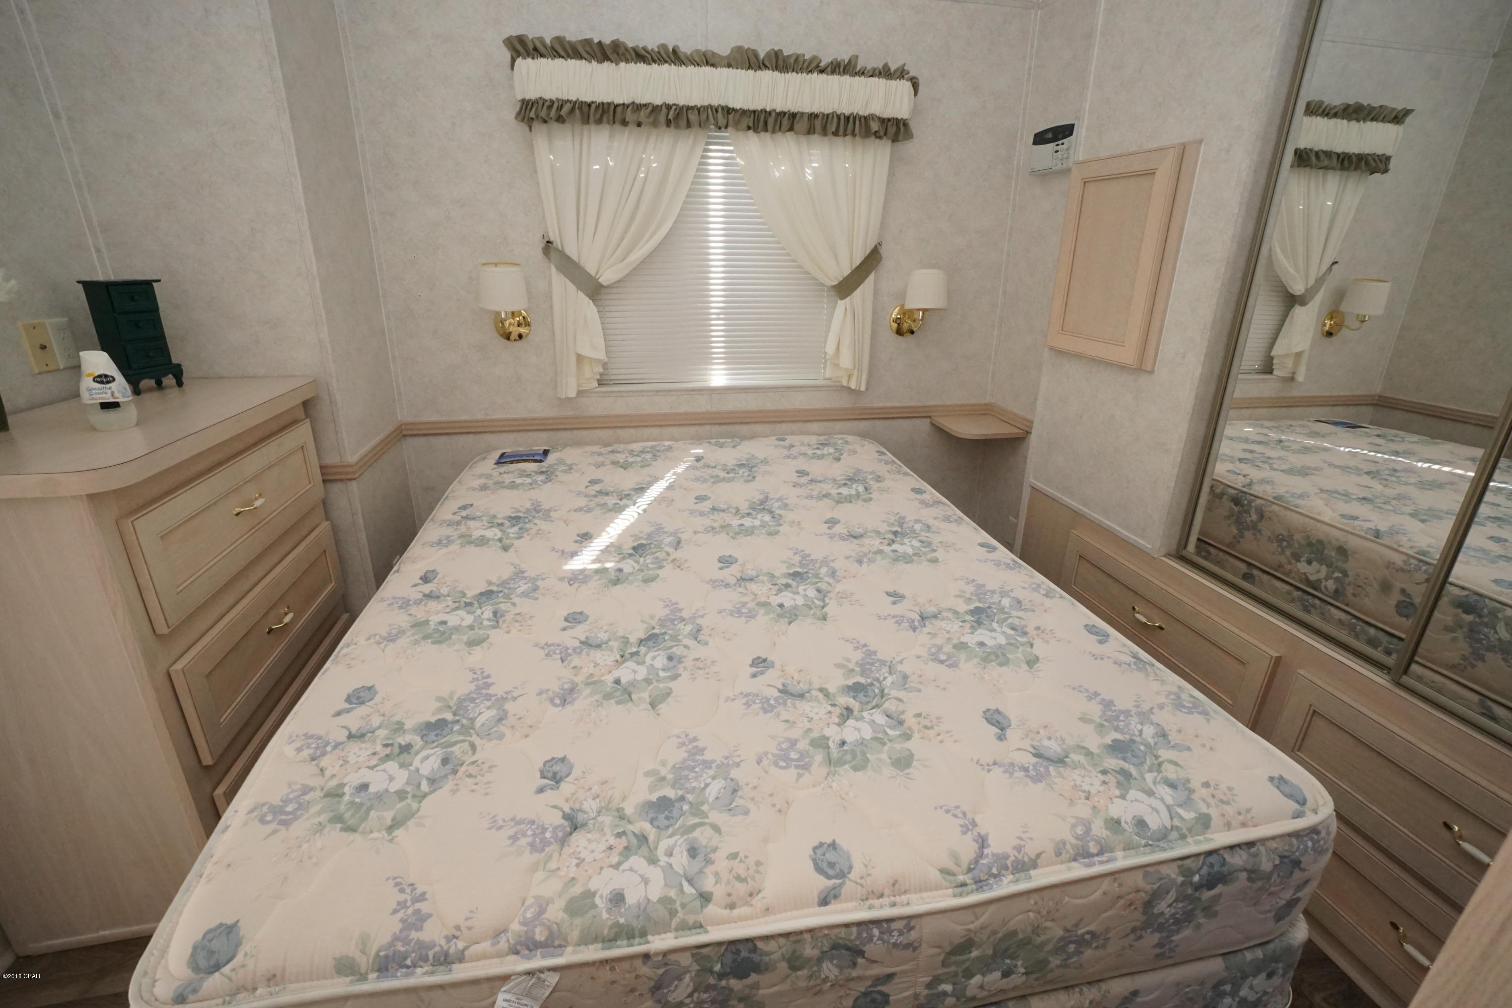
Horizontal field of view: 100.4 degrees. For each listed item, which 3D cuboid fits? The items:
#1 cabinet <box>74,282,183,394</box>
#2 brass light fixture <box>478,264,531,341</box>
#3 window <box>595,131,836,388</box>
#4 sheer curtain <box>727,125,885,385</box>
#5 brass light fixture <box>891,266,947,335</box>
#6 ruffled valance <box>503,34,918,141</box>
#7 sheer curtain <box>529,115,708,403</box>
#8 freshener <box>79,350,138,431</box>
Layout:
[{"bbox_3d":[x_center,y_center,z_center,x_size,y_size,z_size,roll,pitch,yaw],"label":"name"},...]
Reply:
[{"bbox_3d":[-1.490,-0.399,1.512,0.082,0.250,0.122,2,19,4],"label":"cabinet"},{"bbox_3d":[-0.935,-0.745,2.355,0.176,0.290,0.201,-3,20,-10],"label":"brass light fixture"},{"bbox_3d":[-0.145,-0.946,2.530,1.076,0.977,0.059,-3,20,-10],"label":"window"},{"bbox_3d":[0.202,-0.957,2.550,0.661,0.997,0.099,-3,20,-10],"label":"sheer curtain"},{"bbox_3d":[0.696,-0.837,2.629,0.197,0.286,0.197,-3,20,-10],"label":"brass light fixture"},{"bbox_3d":[-0.123,-1.470,2.276,1.441,0.242,0.148,-3,20,-10],"label":"ruffled valance"},{"bbox_3d":[-0.482,-0.913,2.436,0.651,1.007,0.099,-3,20,-10],"label":"sheer curtain"},{"bbox_3d":[-1.311,-0.230,1.267,0.073,0.148,0.080,18,27,41],"label":"freshener"}]

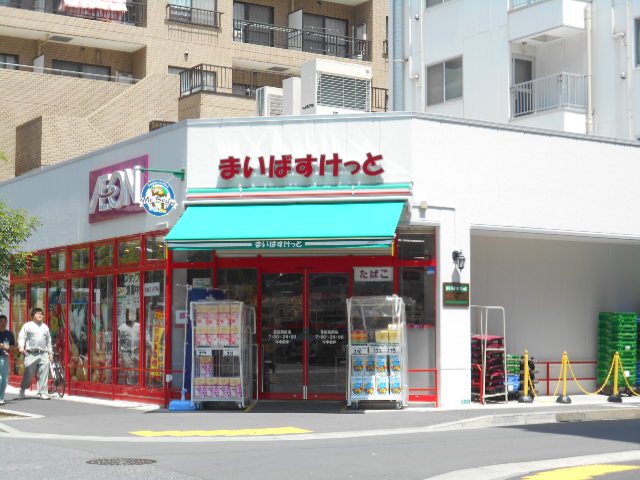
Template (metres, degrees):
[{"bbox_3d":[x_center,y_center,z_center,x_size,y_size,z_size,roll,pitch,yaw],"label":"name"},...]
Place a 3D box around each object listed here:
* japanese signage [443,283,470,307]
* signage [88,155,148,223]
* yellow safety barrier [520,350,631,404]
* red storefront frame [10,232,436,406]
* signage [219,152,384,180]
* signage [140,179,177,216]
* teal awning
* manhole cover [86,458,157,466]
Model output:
[{"bbox_3d":[2.152,0.868,19.286,0.542,0.363,0.040,3,-5,-34],"label":"japanese signage"},{"bbox_3d":[-3.569,-0.875,21.675,0.180,0.968,2.576,3,-5,-33],"label":"signage"},{"bbox_3d":[4.383,2.252,20.485,2.265,0.880,0.260,1,-5,-20],"label":"yellow safety barrier"},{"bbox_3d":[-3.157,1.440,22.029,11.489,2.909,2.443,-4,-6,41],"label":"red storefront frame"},{"bbox_3d":[-0.300,-1.152,19.200,2.656,0.400,0.140,-1,-4,11],"label":"signage"},{"bbox_3d":[-2.574,-0.671,19.488,0.631,0.602,0.070,3,-5,-33],"label":"signage"},{"bbox_3d":[-0.525,-0.229,18.751,3.598,0.840,1.047,-1,-4,11],"label":"teal awning"},{"bbox_3d":[-1.868,2.120,11.514,0.670,0.040,0.670,0,-4,0],"label":"manhole cover"}]

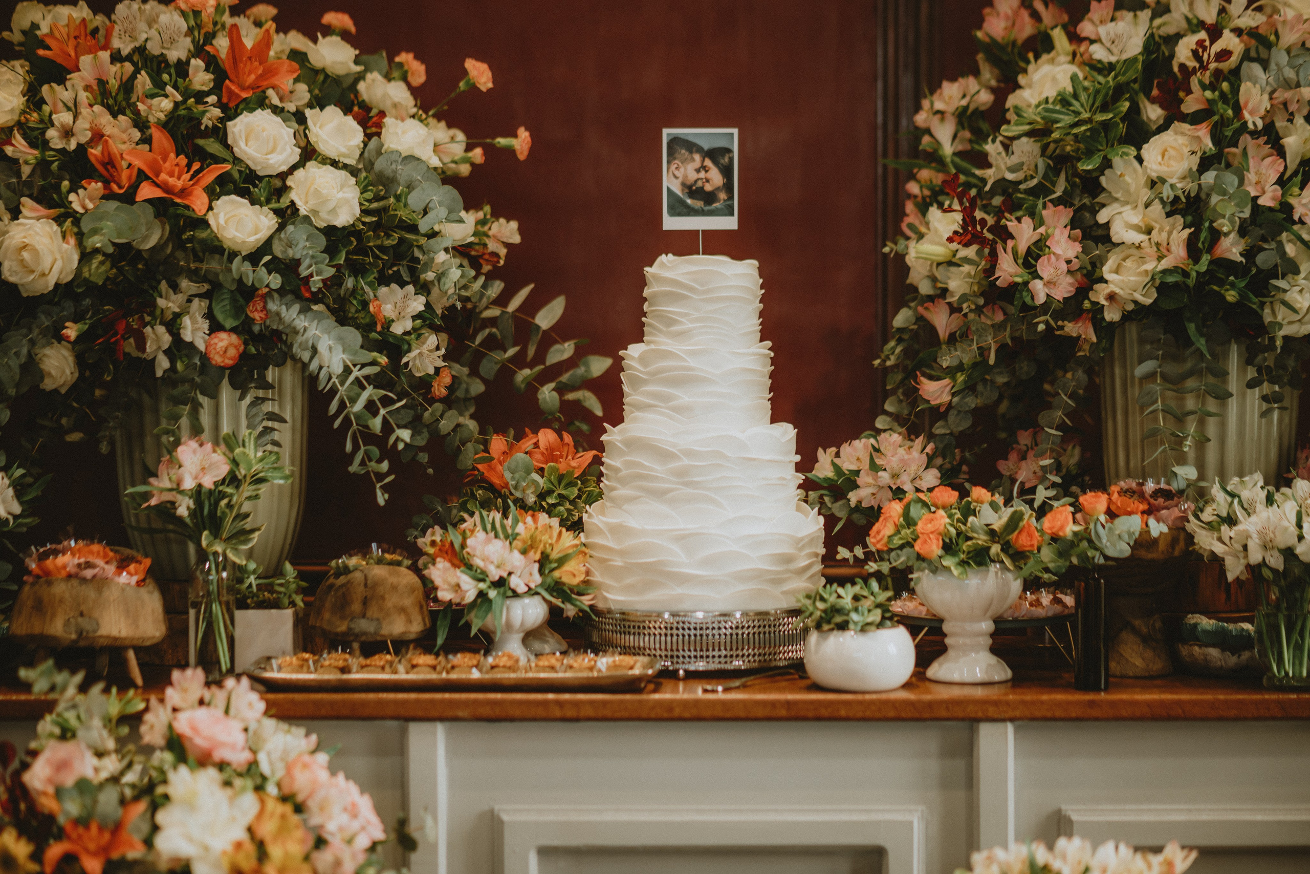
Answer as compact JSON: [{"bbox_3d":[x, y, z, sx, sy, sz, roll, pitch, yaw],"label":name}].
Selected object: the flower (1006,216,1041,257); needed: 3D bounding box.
[{"bbox_3d":[0.438,-0.238,3.680,0.044,0.048,0.046,1,3,11],"label":"flower"}]

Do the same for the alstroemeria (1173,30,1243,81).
[{"bbox_3d":[0.601,-0.414,3.360,0.075,0.056,0.052,0,2,0],"label":"alstroemeria"}]

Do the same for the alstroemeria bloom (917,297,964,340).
[{"bbox_3d":[0.318,-0.130,3.440,0.053,0.048,0.045,0,2,14],"label":"alstroemeria bloom"}]

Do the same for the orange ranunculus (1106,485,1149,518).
[{"bbox_3d":[0.505,0.069,3.310,0.046,0.037,0.046,0,2,6],"label":"orange ranunculus"}]

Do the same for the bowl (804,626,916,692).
[{"bbox_3d":[0.212,0.228,3.190,0.116,0.065,0.116,0,2,0],"label":"bowl"}]

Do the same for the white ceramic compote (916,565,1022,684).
[{"bbox_3d":[0.363,0.214,3.575,0.120,0.128,0.120,0,3,0],"label":"white ceramic compote"}]

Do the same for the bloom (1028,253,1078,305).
[{"bbox_3d":[0.432,-0.172,3.360,0.053,0.055,0.040,0,2,3],"label":"bloom"}]

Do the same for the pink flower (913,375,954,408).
[{"bbox_3d":[0.309,-0.050,3.430,0.042,0.037,0.042,-10,7,-30],"label":"pink flower"}]

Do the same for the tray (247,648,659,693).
[{"bbox_3d":[-0.232,0.260,3.559,0.460,0.039,0.170,0,3,-2],"label":"tray"}]

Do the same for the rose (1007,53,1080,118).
[{"bbox_3d":[0.471,-0.426,3.750,0.088,0.078,0.070,1,3,17],"label":"rose"}]

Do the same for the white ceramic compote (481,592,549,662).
[{"bbox_3d":[-0.160,0.212,3.420,0.090,0.077,0.090,0,2,0],"label":"white ceramic compote"}]

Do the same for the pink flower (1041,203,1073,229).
[{"bbox_3d":[0.442,-0.242,3.400,0.036,0.031,0.035,0,2,-6],"label":"pink flower"}]

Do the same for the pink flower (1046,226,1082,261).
[{"bbox_3d":[0.487,-0.230,3.680,0.044,0.043,0.042,-1,3,-14],"label":"pink flower"}]

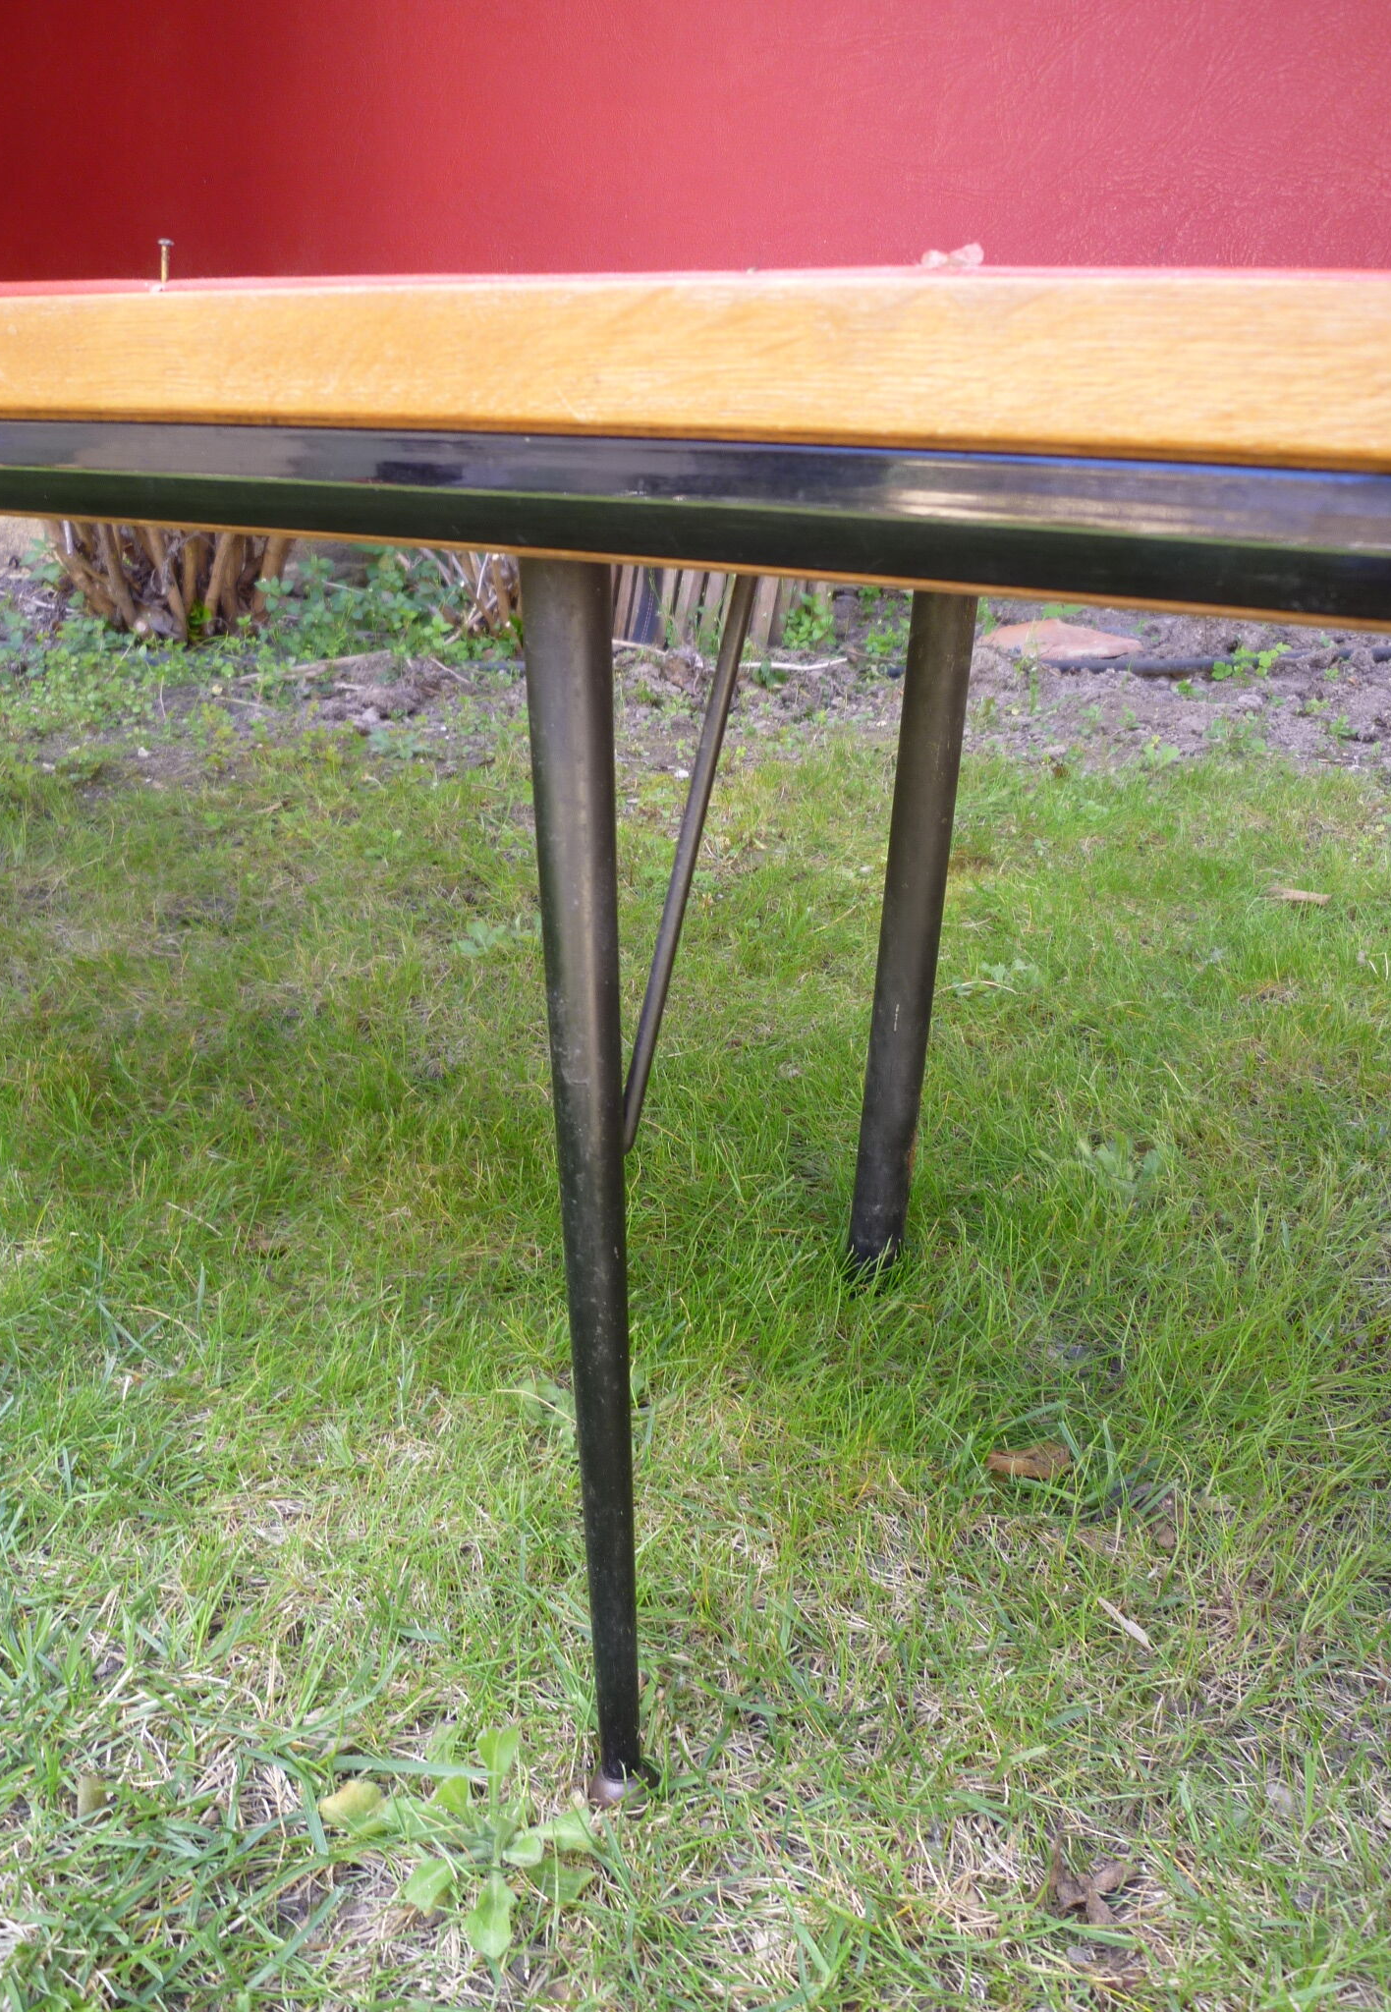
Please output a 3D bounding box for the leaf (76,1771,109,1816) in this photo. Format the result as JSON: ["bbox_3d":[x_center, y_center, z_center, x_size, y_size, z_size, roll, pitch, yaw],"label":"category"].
[{"bbox_3d":[-0.293,0.384,0.707,0.014,0.010,0.020,-1,29,0],"label":"leaf"}]

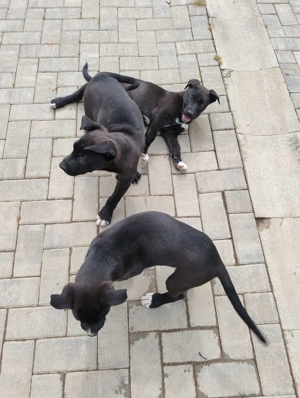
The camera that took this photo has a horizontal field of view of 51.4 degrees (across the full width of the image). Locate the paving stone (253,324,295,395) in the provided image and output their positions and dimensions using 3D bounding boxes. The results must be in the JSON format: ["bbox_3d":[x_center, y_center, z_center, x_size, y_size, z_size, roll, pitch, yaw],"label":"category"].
[{"bbox_3d":[0.398,0.533,1.050,0.101,0.060,0.202,-2,64,-2],"label":"paving stone"}]

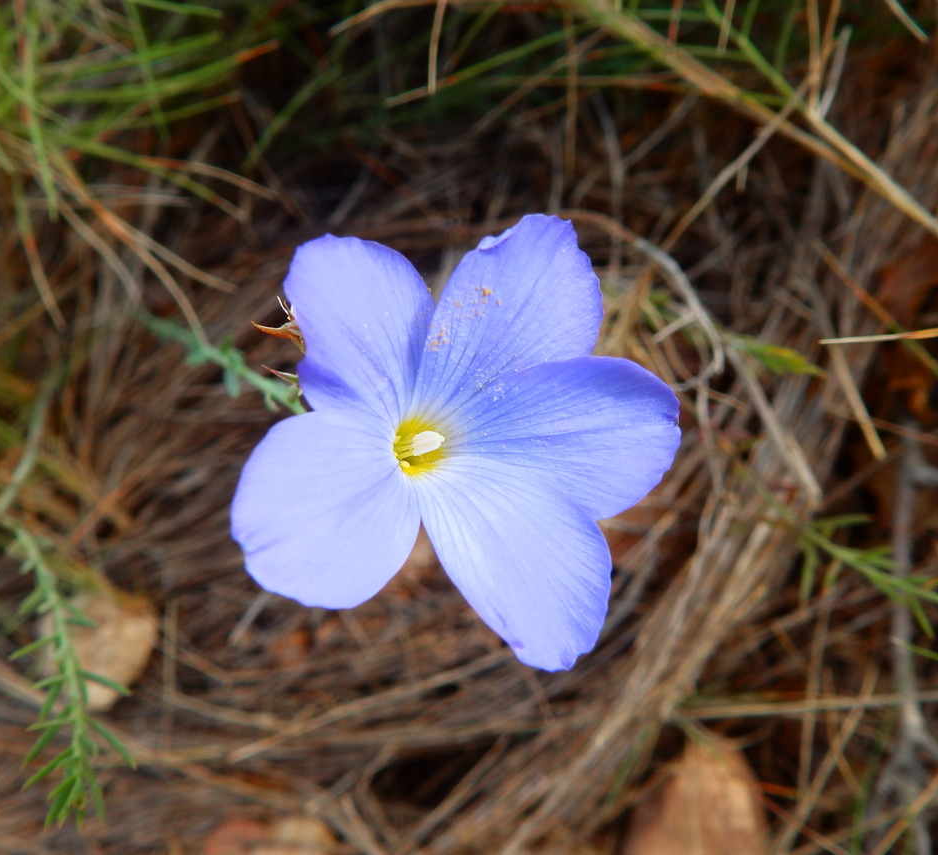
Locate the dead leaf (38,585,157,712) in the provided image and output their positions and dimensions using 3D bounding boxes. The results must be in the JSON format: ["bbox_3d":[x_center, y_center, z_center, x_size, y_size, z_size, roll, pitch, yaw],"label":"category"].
[{"bbox_3d":[-0.083,0.049,0.235,0.027,0.006,0.030,3,65,1],"label":"dead leaf"}]

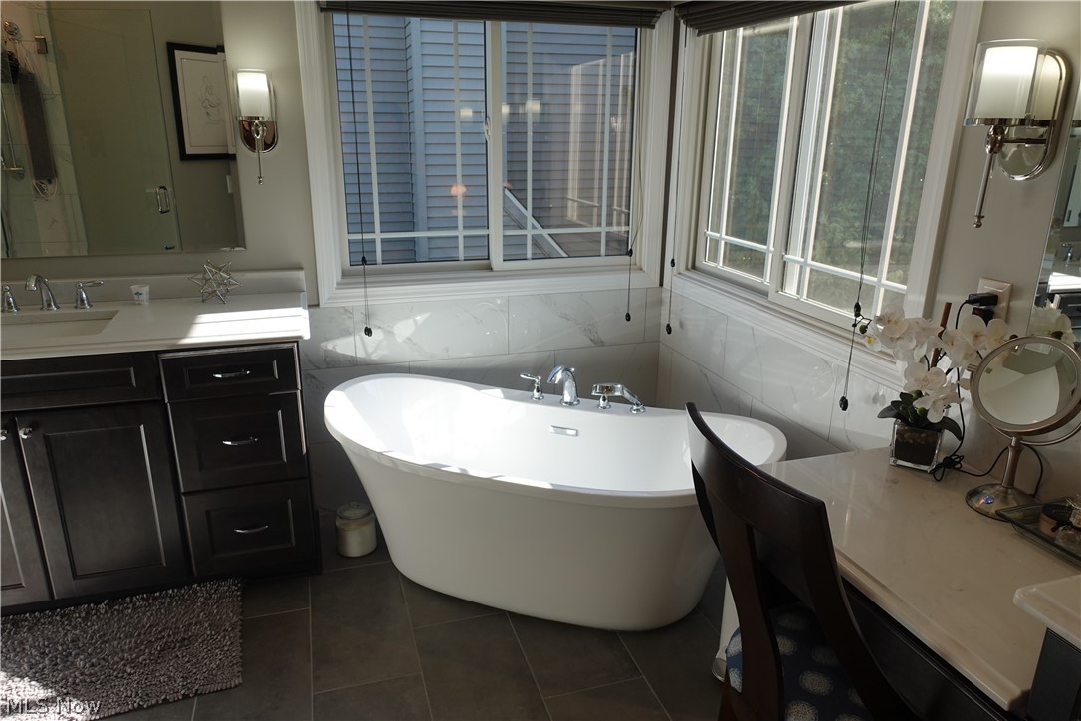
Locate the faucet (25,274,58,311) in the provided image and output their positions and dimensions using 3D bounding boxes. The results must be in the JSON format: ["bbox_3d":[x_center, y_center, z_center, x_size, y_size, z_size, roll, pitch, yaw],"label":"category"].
[{"bbox_3d":[-1.600,-0.216,2.308,0.056,0.125,0.165,-5,18,-16],"label":"faucet"}]

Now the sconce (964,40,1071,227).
[{"bbox_3d":[0.935,-0.447,1.457,0.153,0.361,0.122,-5,18,-16],"label":"sconce"}]

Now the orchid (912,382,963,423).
[{"bbox_3d":[0.882,0.094,1.602,0.100,0.080,0.055,10,20,29],"label":"orchid"}]

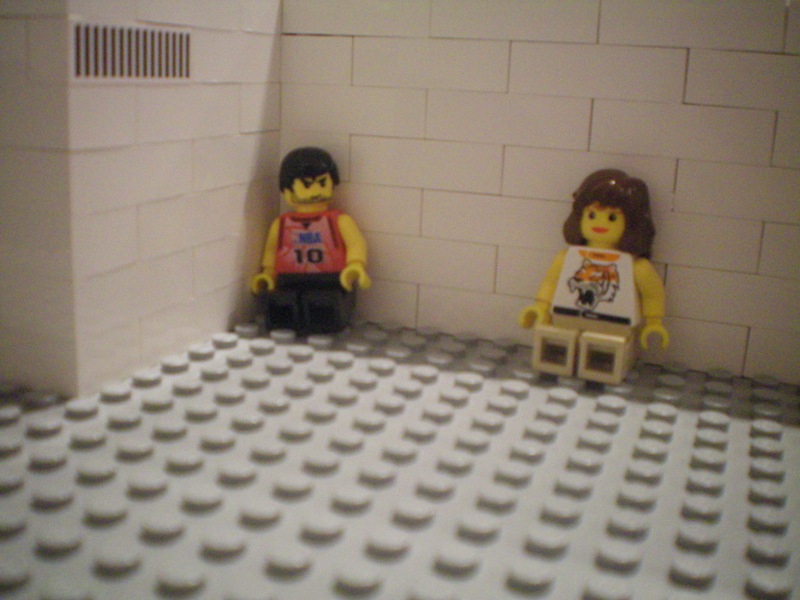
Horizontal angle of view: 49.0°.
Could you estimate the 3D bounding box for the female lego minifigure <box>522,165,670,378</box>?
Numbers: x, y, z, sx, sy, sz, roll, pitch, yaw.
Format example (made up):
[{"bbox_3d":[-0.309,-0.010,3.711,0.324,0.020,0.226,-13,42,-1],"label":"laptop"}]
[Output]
[{"bbox_3d":[0.035,-0.006,0.156,0.027,0.035,0.018,9,16,24],"label":"female lego minifigure"}]

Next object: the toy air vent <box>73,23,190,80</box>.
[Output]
[{"bbox_3d":[-0.042,-0.039,0.138,0.003,0.008,0.029,8,16,20],"label":"toy air vent"}]

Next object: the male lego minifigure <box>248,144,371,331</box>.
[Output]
[{"bbox_3d":[-0.018,-0.013,0.176,0.024,0.035,0.018,2,13,-1],"label":"male lego minifigure"}]

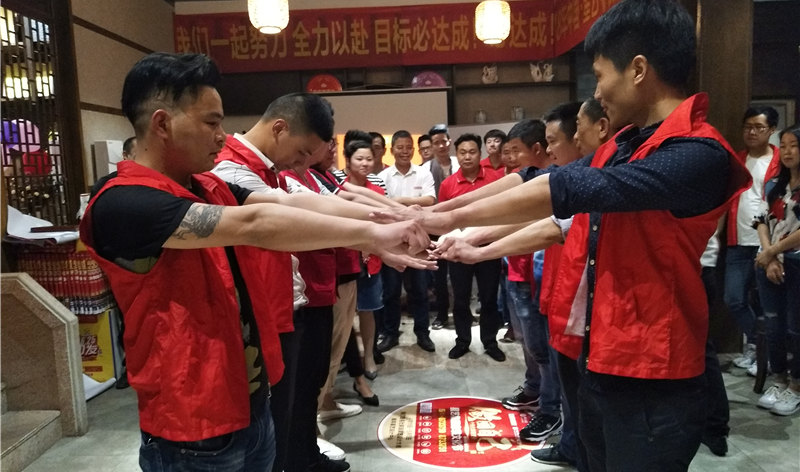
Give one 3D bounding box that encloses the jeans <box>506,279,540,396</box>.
[{"bbox_3d":[0.700,0.484,3.160,0.300,0.880,0.420,-3,7,-7],"label":"jeans"}]

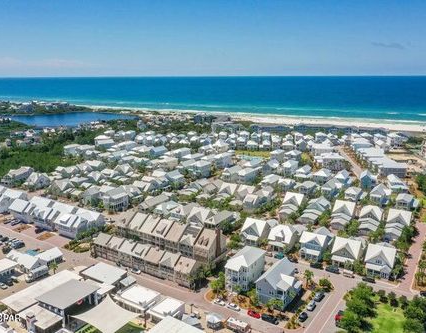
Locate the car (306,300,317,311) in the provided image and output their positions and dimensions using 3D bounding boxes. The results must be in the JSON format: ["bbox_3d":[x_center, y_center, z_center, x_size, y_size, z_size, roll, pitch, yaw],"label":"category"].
[{"bbox_3d":[36.973,52.076,145.555,1.850,1.600,4.500,9,16,34],"label":"car"}]

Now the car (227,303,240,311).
[{"bbox_3d":[7.440,50.910,140.530,4.750,1.450,1.840,7,15,29],"label":"car"}]

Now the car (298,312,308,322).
[{"bbox_3d":[31.460,52.100,134.730,1.880,1.600,4.500,9,16,35],"label":"car"}]

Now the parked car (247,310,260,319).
[{"bbox_3d":[14.420,51.890,136.300,4.600,1.420,1.850,7,15,29],"label":"parked car"}]

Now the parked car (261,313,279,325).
[{"bbox_3d":[20.222,53.955,137.289,5.500,1.850,1.980,8,15,30],"label":"parked car"}]

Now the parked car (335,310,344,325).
[{"bbox_3d":[45.327,53.524,139.070,1.900,1.700,4.700,9,16,34],"label":"parked car"}]

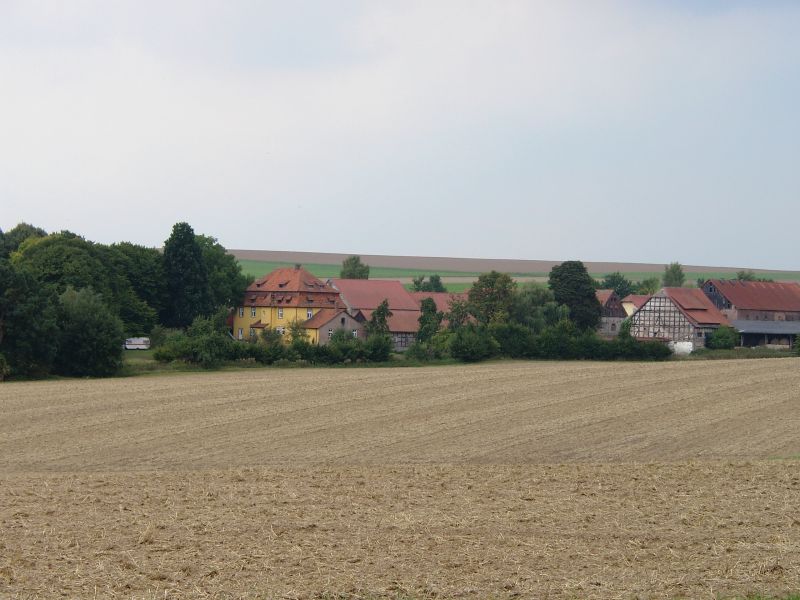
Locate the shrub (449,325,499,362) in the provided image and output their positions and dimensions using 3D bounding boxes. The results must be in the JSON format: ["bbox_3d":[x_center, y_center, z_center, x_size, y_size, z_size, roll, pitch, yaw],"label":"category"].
[{"bbox_3d":[12.530,7.420,394.000,8.500,6.500,8.100,0,0,0],"label":"shrub"}]

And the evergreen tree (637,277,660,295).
[{"bbox_3d":[53.760,-0.320,500.000,5.200,9.500,4.900,0,0,0],"label":"evergreen tree"}]

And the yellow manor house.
[{"bbox_3d":[-20.050,0.920,427.000,12.200,14.700,17.500,0,0,-42],"label":"yellow manor house"}]

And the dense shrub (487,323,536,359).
[{"bbox_3d":[19.150,6.960,397.000,7.900,6.200,7.500,0,0,0],"label":"dense shrub"}]

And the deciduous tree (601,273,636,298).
[{"bbox_3d":[46.110,-0.530,490.000,7.200,10.600,6.800,0,0,0],"label":"deciduous tree"}]

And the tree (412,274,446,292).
[{"bbox_3d":[6.700,-0.800,525.000,7.700,10.000,7.300,0,0,0],"label":"tree"}]

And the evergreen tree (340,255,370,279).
[{"bbox_3d":[-10.110,-3.070,525.000,6.800,14.500,6.500,0,0,0],"label":"evergreen tree"}]

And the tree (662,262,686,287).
[{"bbox_3d":[61.760,-1.800,520.000,5.400,13.300,5.100,0,0,0],"label":"tree"}]

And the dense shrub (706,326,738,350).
[{"bbox_3d":[59.170,7.060,424.000,5.900,4.400,5.600,0,0,0],"label":"dense shrub"}]

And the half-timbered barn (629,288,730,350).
[{"bbox_3d":[52.620,3.600,432.000,14.300,11.500,14.000,0,0,35],"label":"half-timbered barn"}]

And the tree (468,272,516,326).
[{"bbox_3d":[16.310,2.050,412.000,8.200,14.600,7.800,0,0,0],"label":"tree"}]

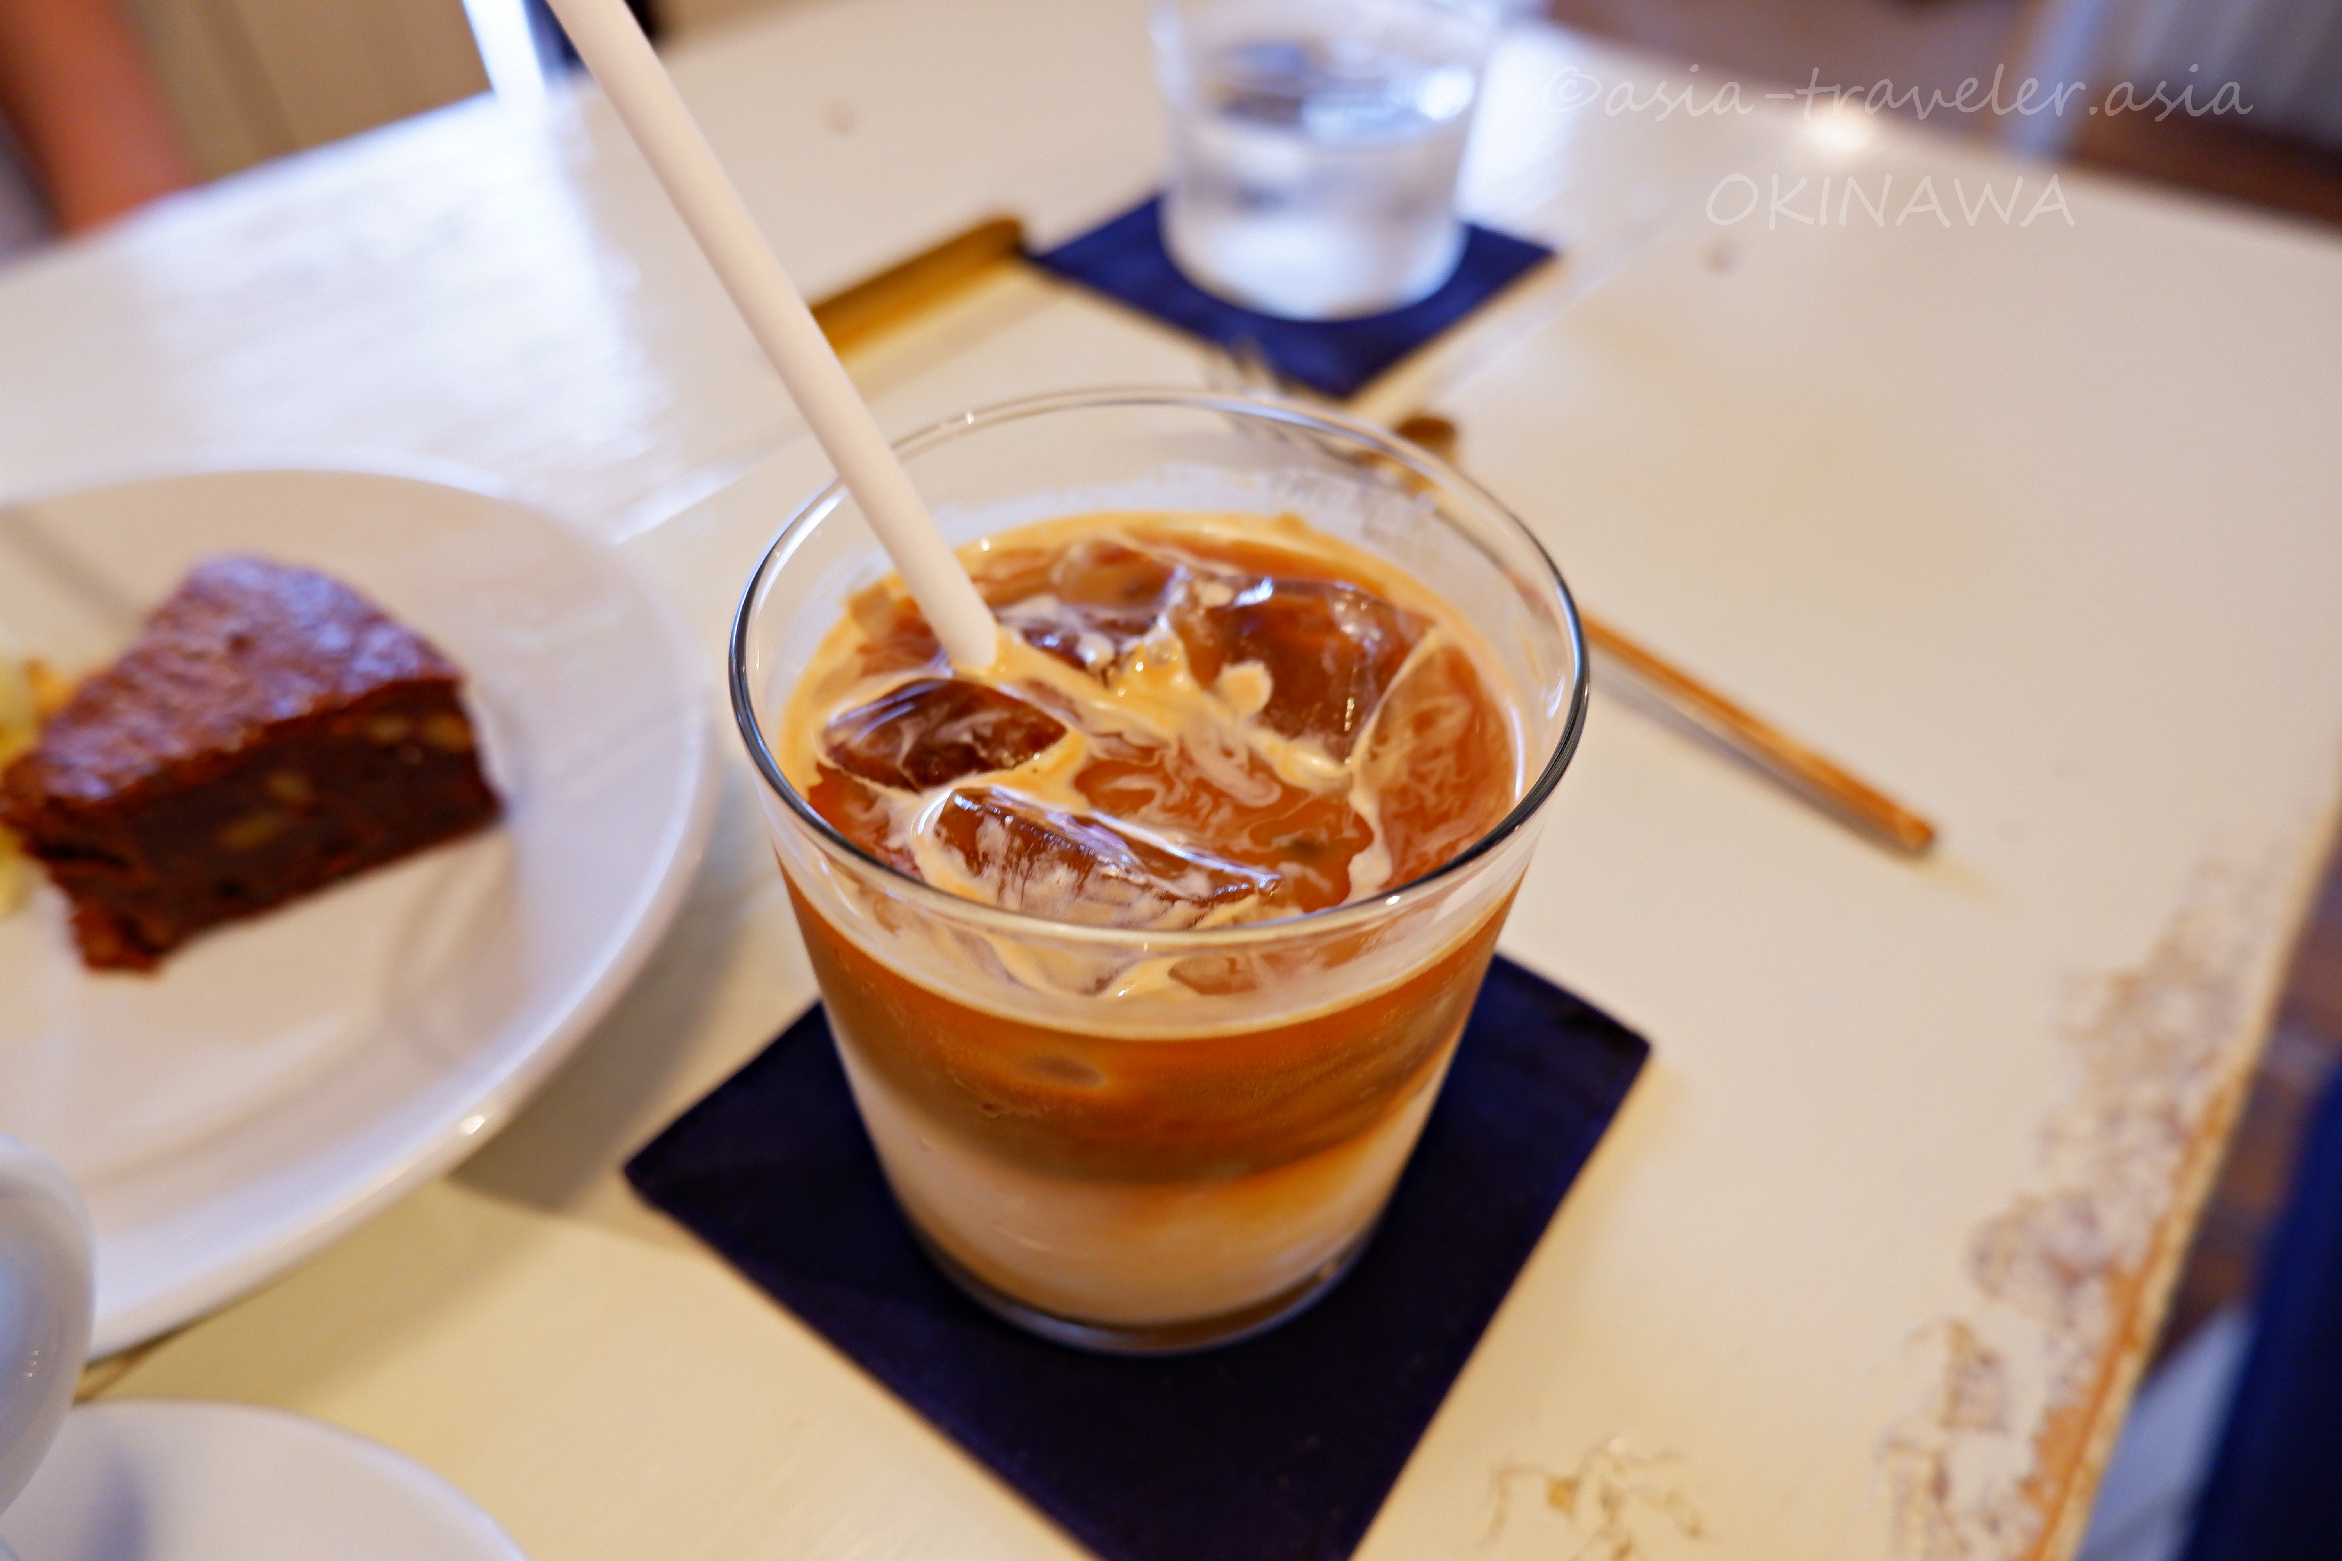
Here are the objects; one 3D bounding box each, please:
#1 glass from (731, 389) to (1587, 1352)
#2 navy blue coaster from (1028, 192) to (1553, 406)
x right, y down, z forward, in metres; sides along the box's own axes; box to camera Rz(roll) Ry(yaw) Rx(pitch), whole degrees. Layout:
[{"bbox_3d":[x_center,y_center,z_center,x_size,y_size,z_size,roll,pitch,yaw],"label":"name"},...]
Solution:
[{"bbox_3d":[-0.002,0.015,0.178,0.083,0.088,0.083,3,45,0],"label":"glass"},{"bbox_3d":[0.034,-0.140,0.395,0.102,0.003,0.102,32,52,26],"label":"navy blue coaster"}]

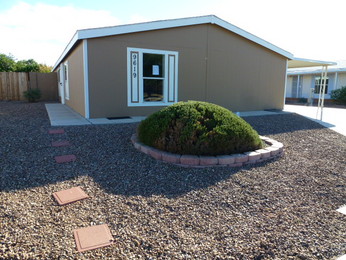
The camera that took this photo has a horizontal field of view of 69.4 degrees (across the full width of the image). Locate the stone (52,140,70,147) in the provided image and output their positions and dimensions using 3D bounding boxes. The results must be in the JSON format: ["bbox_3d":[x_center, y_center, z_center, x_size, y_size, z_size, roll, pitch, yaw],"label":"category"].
[{"bbox_3d":[-2.119,0.274,4.746,0.305,0.043,0.302,-6,17,-32],"label":"stone"}]

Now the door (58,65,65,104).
[{"bbox_3d":[-5.921,-2.442,13.371,0.080,2.080,0.920,-4,11,-28],"label":"door"}]

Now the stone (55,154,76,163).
[{"bbox_3d":[-1.744,0.472,4.076,0.305,0.043,0.302,-5,17,-31],"label":"stone"}]

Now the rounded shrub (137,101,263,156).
[{"bbox_3d":[0.538,-0.185,5.177,2.500,0.850,2.450,2,9,6],"label":"rounded shrub"}]

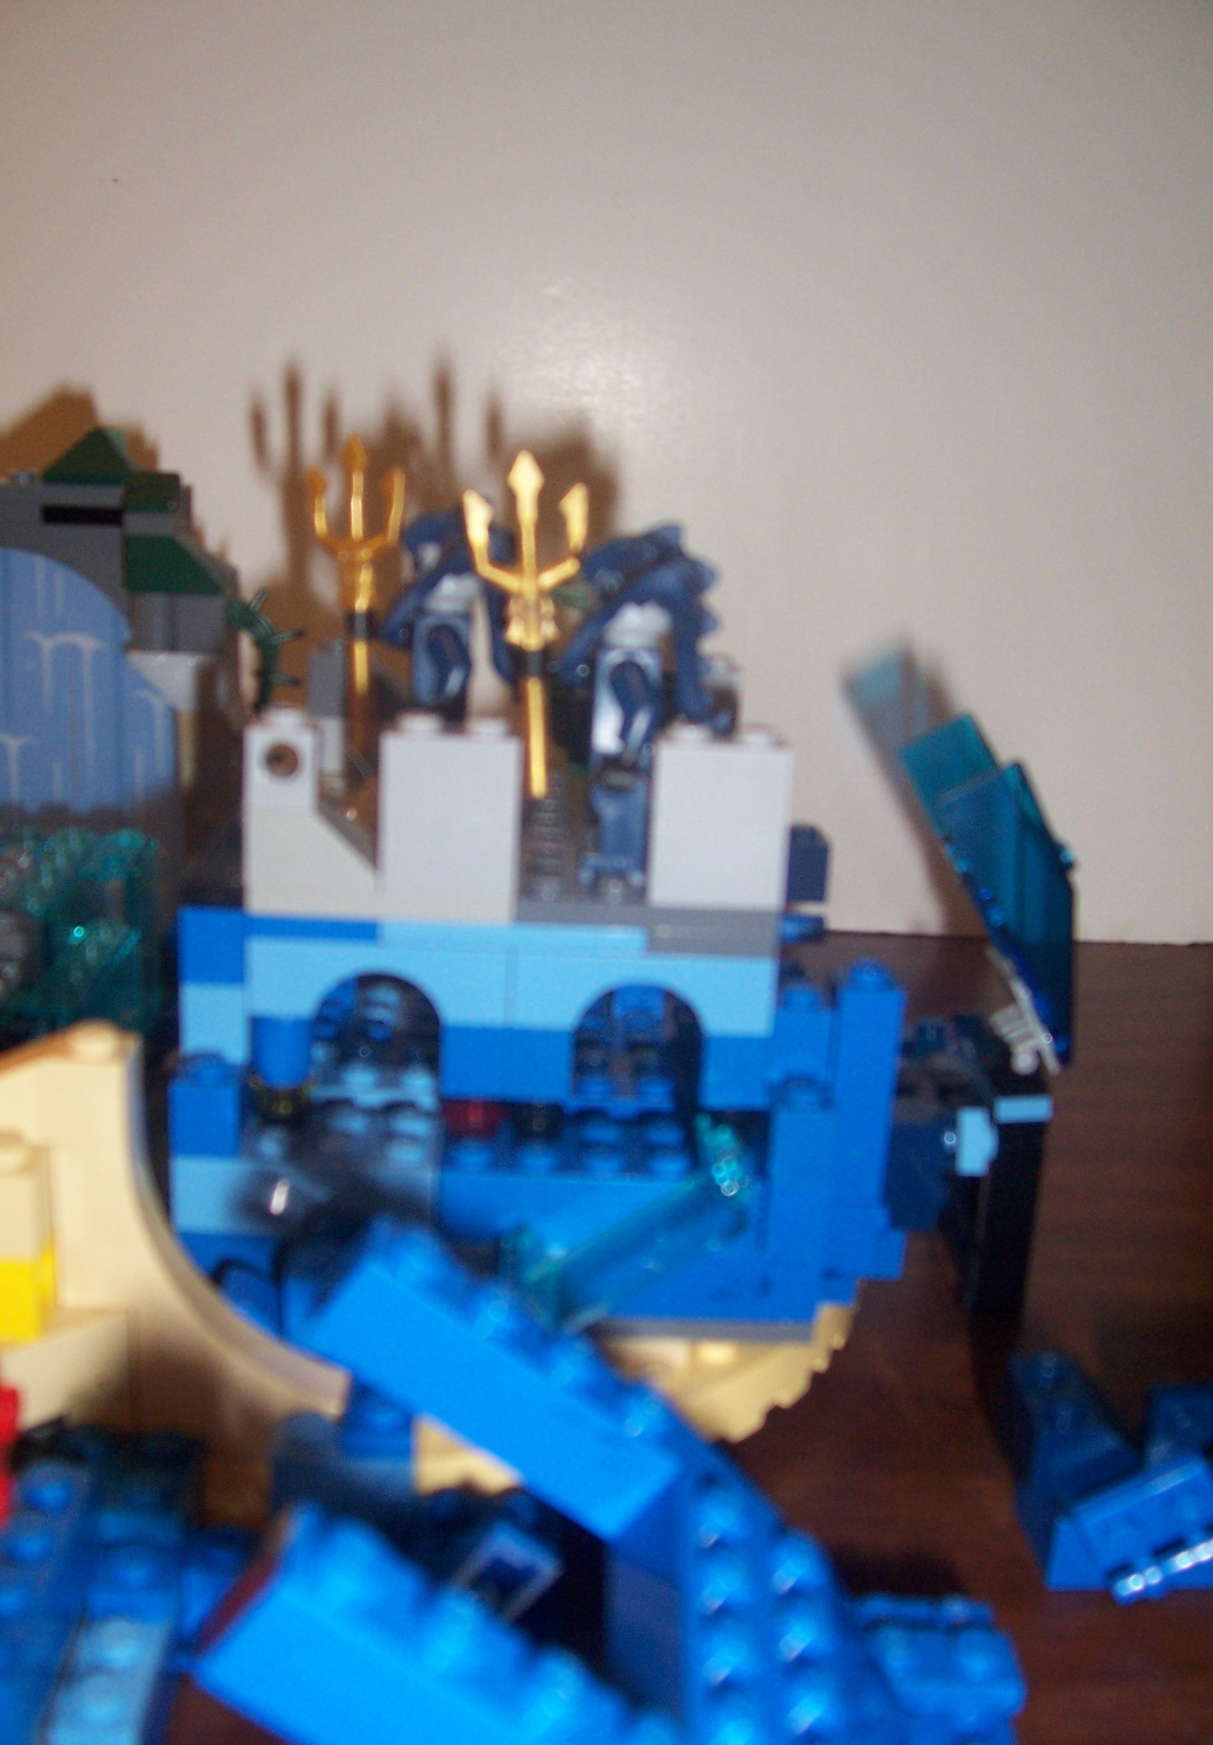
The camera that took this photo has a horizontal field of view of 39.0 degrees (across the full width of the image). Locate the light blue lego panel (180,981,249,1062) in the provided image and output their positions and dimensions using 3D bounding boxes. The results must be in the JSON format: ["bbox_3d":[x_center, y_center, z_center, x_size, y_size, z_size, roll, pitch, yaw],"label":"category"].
[{"bbox_3d":[-0.048,0.017,0.212,0.008,0.010,0.008,2,14,-2],"label":"light blue lego panel"}]

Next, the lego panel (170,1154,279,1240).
[{"bbox_3d":[-0.044,0.038,0.209,0.016,0.010,0.008,2,15,-1],"label":"lego panel"}]

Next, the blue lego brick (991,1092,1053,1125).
[{"bbox_3d":[0.058,0.032,0.246,0.008,0.004,0.008,1,14,-8],"label":"blue lego brick"}]

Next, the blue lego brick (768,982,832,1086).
[{"bbox_3d":[0.024,0.021,0.223,0.008,0.011,0.008,2,14,-2],"label":"blue lego brick"}]

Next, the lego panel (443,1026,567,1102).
[{"bbox_3d":[-0.012,0.022,0.213,0.016,0.010,0.008,2,15,-1],"label":"lego panel"}]

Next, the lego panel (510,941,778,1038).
[{"bbox_3d":[0.004,0.013,0.211,0.032,0.011,0.008,2,14,-2],"label":"lego panel"}]

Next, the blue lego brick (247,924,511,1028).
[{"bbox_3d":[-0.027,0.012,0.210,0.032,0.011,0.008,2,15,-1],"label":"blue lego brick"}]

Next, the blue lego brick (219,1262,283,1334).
[{"bbox_3d":[-0.040,0.049,0.204,0.008,0.010,0.008,2,15,-1],"label":"blue lego brick"}]

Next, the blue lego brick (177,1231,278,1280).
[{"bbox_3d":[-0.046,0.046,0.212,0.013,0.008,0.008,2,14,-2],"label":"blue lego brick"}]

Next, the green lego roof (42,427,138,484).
[{"bbox_3d":[-0.088,-0.071,0.294,0.016,0.010,0.009,2,14,-2],"label":"green lego roof"}]

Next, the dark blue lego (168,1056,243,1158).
[{"bbox_3d":[-0.047,0.028,0.206,0.008,0.011,0.008,2,15,-1],"label":"dark blue lego"}]

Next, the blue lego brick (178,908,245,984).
[{"bbox_3d":[-0.047,0.008,0.209,0.008,0.010,0.008,2,15,-1],"label":"blue lego brick"}]

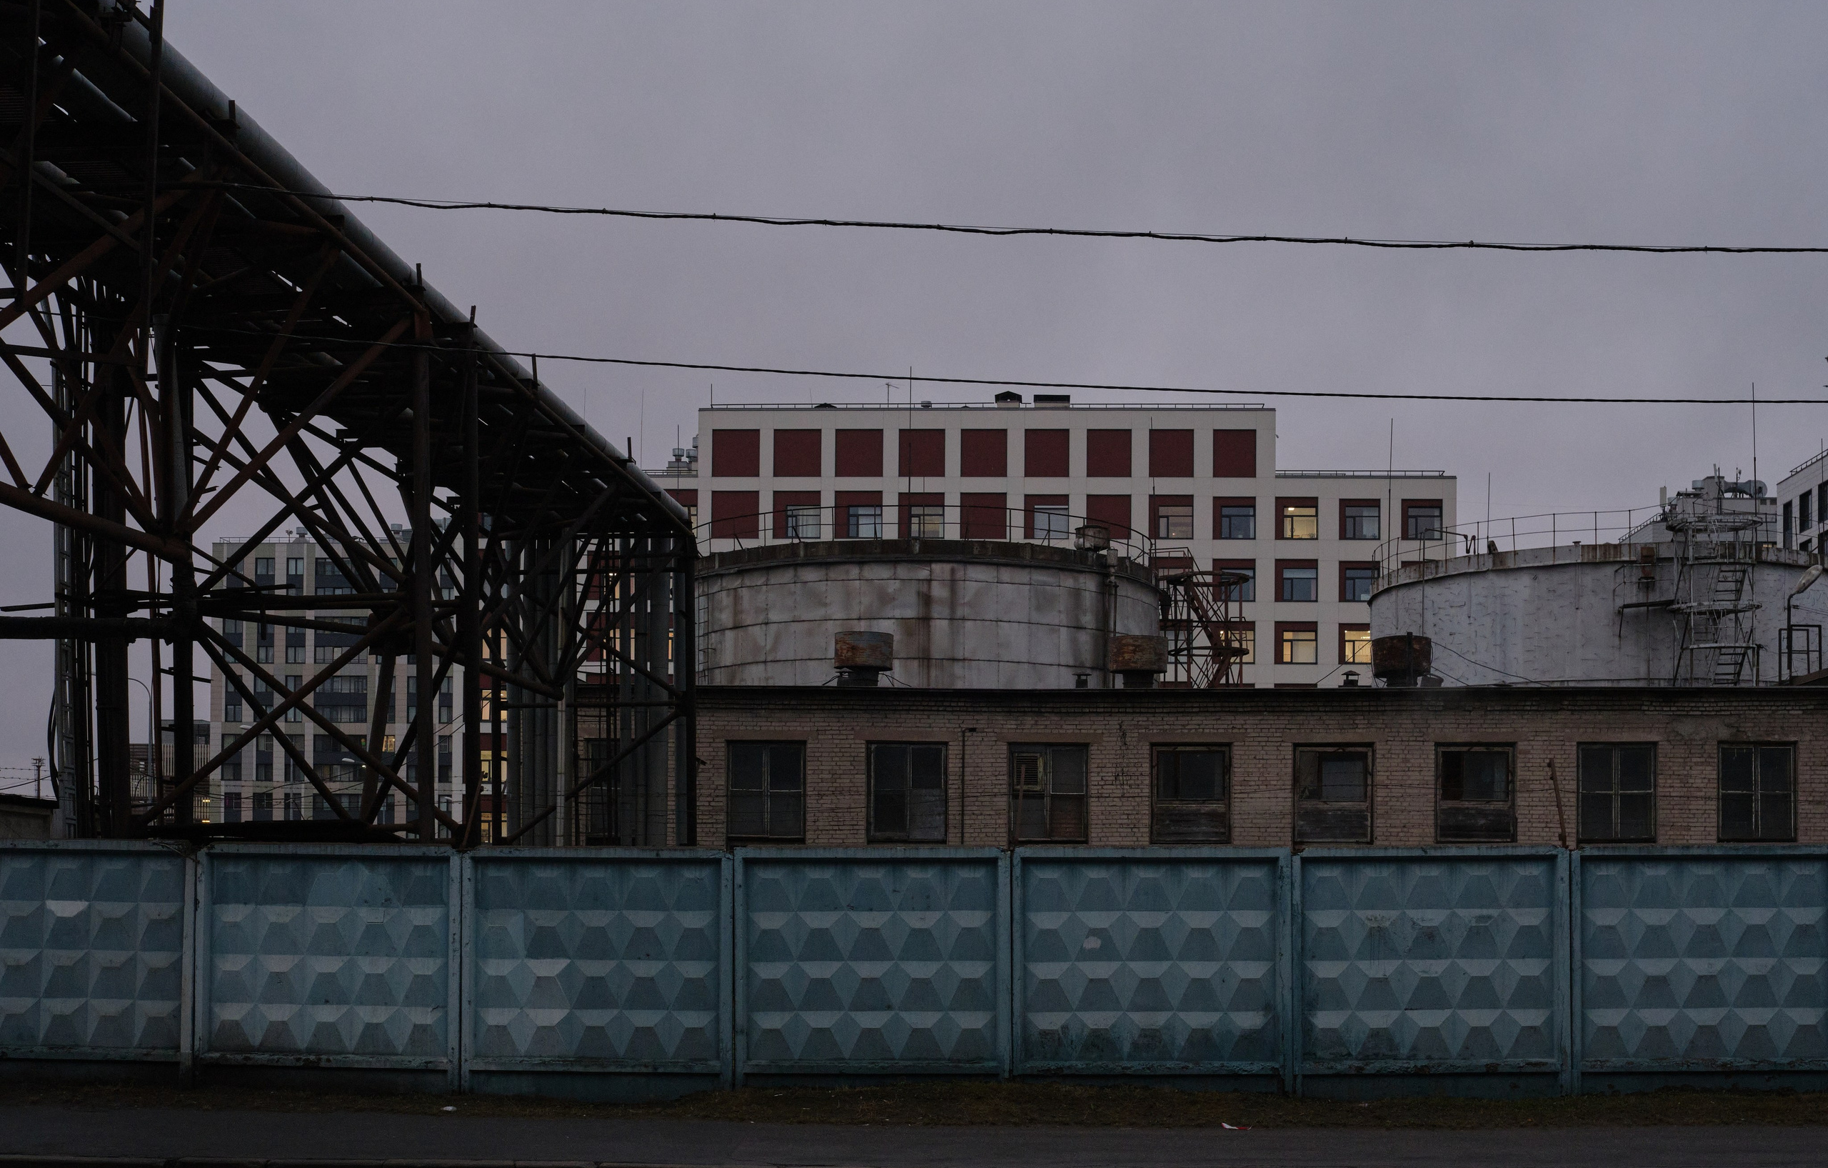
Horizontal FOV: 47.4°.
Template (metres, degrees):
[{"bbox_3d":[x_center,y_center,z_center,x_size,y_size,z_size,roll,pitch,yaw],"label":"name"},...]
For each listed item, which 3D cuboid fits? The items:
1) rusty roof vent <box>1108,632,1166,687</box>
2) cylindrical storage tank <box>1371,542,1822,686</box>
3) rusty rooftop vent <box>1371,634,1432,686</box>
[{"bbox_3d":[4.580,1.680,42.500,1.200,1.220,1.200,0,-2,0],"label":"rusty roof vent"},{"bbox_3d":[20.400,5.400,62.000,13.600,11.000,13.600,0,-2,0],"label":"cylindrical storage tank"},{"bbox_3d":[9.839,1.641,42.000,1.190,1.180,1.190,0,-3,0],"label":"rusty rooftop vent"}]

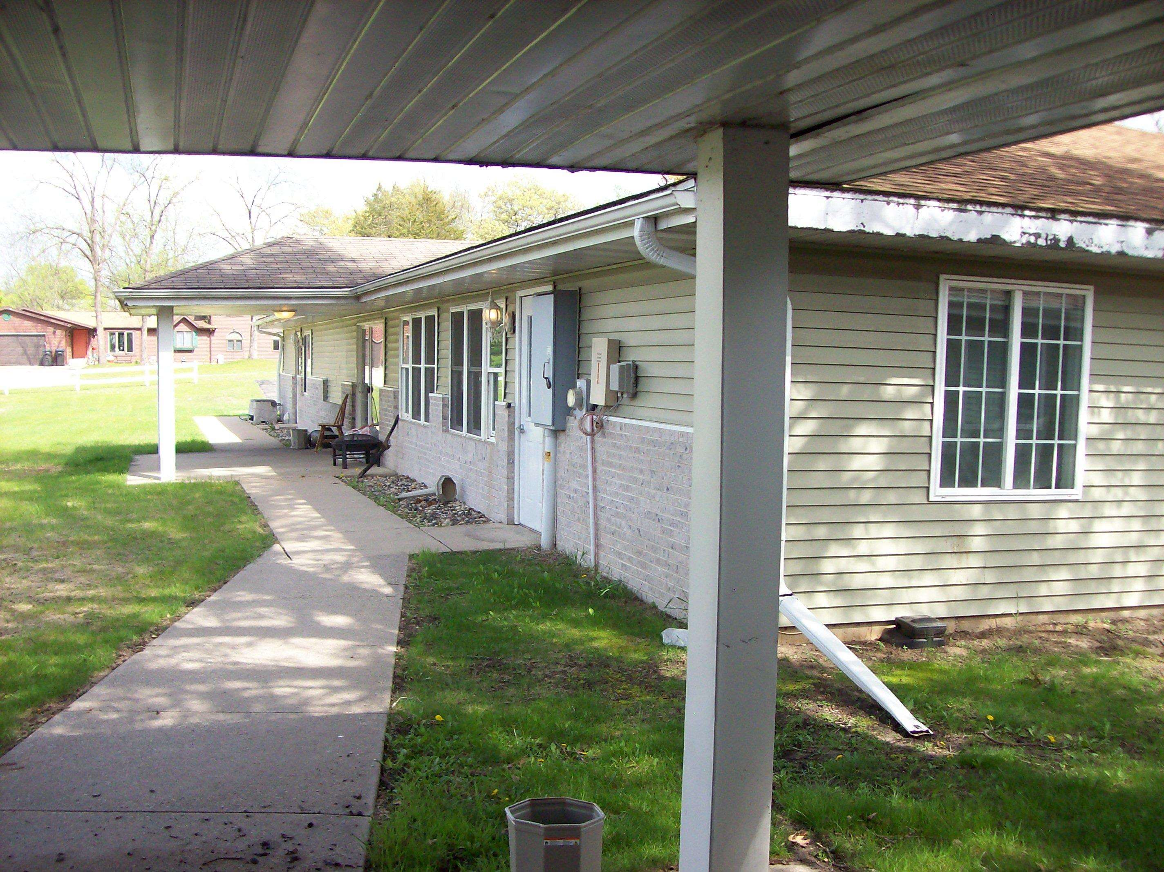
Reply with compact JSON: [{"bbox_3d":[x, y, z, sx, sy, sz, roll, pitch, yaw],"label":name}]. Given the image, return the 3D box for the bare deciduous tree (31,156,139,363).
[{"bbox_3d":[-31.736,-11.951,77.000,7.406,14.758,7.200,0,4,-22],"label":"bare deciduous tree"}]

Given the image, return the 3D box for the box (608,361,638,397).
[{"bbox_3d":[0.276,-0.393,8.328,0.125,0.240,0.200,0,4,-20],"label":"box"}]

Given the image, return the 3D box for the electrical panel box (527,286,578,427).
[{"bbox_3d":[-0.223,-0.600,9.636,0.200,1.070,0.600,0,4,-20],"label":"electrical panel box"}]

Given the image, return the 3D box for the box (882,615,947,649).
[{"bbox_3d":[1.986,1.158,7.105,0.270,0.145,0.230,0,4,-19],"label":"box"}]

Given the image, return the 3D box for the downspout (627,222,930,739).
[{"bbox_3d":[0.851,0.105,5.876,1.180,2.370,1.660,0,4,-19],"label":"downspout"}]

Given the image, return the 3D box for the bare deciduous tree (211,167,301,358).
[{"bbox_3d":[-20.830,-10.996,77.000,6.191,12.269,6.200,1,4,-15],"label":"bare deciduous tree"}]

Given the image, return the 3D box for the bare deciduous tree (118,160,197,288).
[{"bbox_3d":[-27.811,-11.638,79.000,5.800,14.100,5.600,0,4,-20],"label":"bare deciduous tree"}]

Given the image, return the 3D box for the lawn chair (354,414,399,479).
[{"bbox_3d":[-2.638,0.131,15.673,0.590,0.810,0.550,0,4,-19],"label":"lawn chair"}]

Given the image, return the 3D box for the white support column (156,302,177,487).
[{"bbox_3d":[-4.949,-0.507,14.424,0.190,2.120,0.190,0,4,-20],"label":"white support column"}]

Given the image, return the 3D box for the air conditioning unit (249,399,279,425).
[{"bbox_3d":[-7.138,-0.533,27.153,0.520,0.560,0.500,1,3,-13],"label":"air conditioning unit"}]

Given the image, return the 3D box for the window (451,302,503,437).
[{"bbox_3d":[-1.120,-0.685,12.541,0.100,1.365,2.260,0,4,-19],"label":"window"}]

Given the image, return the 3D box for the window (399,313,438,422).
[{"bbox_3d":[-2.049,-0.849,15.032,0.100,1.360,2.200,0,4,-20],"label":"window"}]

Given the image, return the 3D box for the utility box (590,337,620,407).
[{"bbox_3d":[0.169,-0.462,8.700,0.096,0.476,0.325,0,4,-19],"label":"utility box"}]

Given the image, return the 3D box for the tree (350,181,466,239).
[{"bbox_3d":[-8.759,-7.383,60.310,6.300,10.600,6.300,0,4,-20],"label":"tree"}]

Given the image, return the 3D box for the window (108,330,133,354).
[{"bbox_3d":[-31.590,-6.425,83.000,1.750,1.580,0.120,1,3,-2],"label":"window"}]

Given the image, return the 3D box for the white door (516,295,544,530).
[{"bbox_3d":[-0.429,-0.216,10.597,0.090,2.075,1.080,0,4,-19],"label":"white door"}]

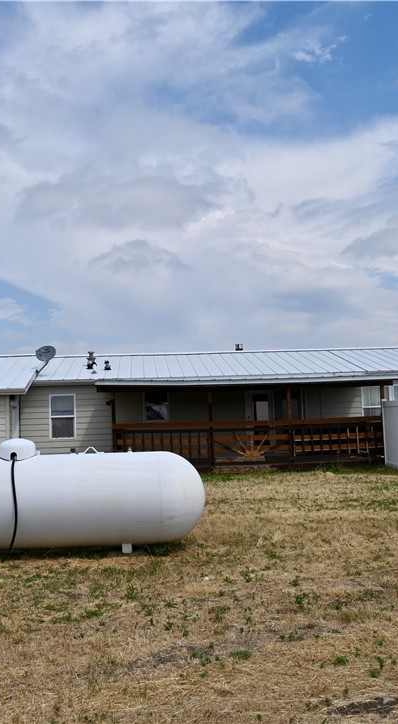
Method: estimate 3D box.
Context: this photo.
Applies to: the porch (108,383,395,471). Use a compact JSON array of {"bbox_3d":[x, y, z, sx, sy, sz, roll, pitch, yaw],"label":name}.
[{"bbox_3d":[1.269,2.021,23.203,8.500,2.650,3.600,-1,-5,-4],"label":"porch"}]

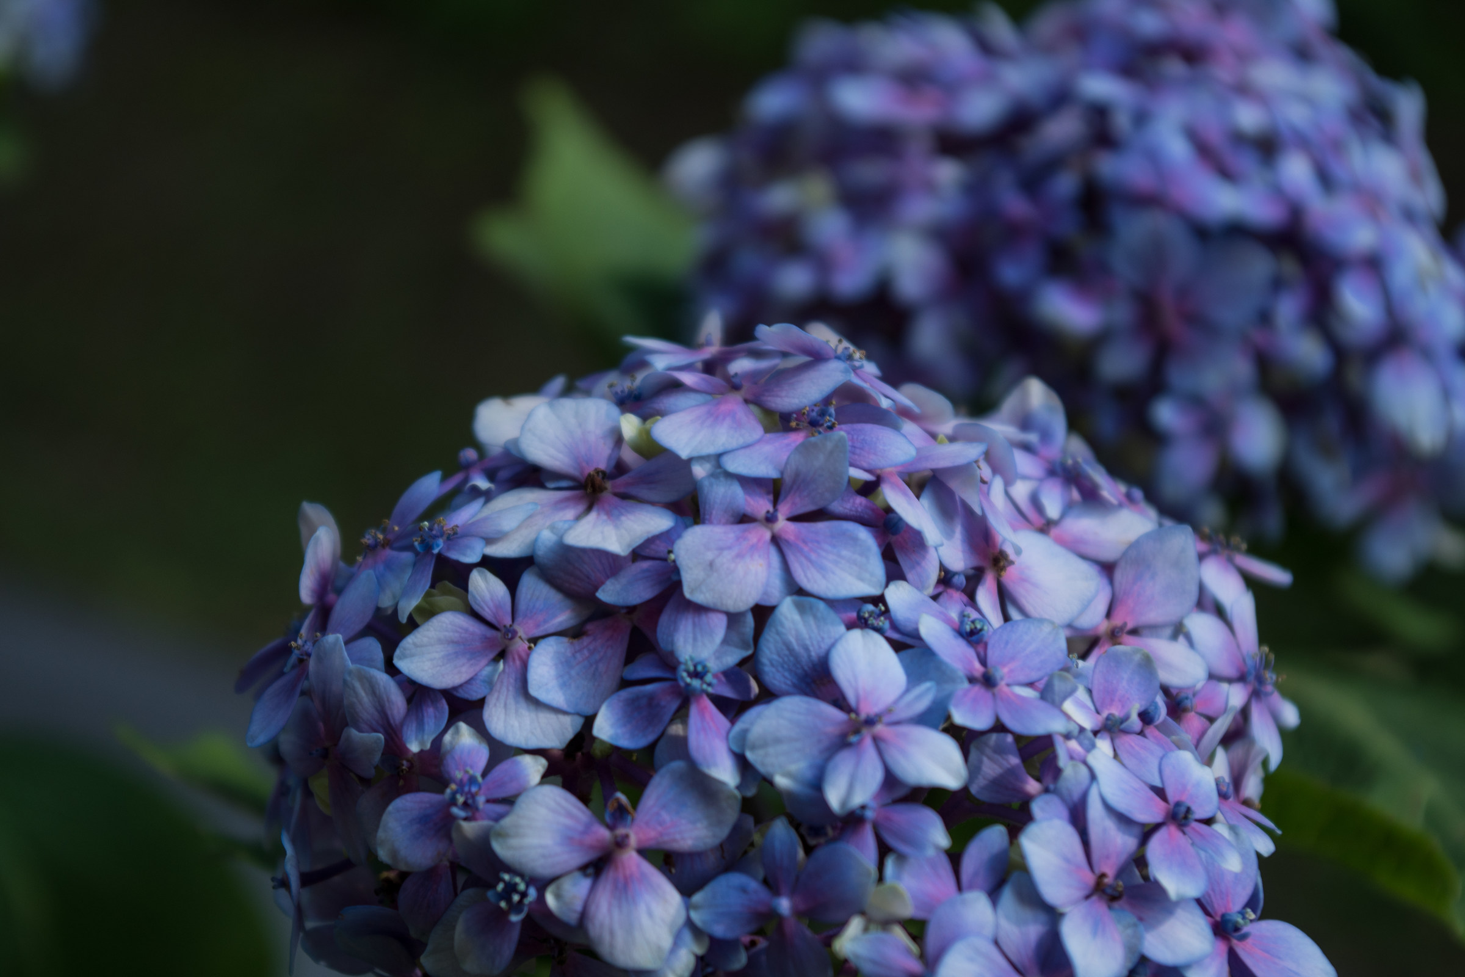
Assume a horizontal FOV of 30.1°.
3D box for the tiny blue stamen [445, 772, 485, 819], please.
[{"bbox_3d":[-0.043,0.050,0.440,0.006,0.007,0.005,11,-3,28],"label":"tiny blue stamen"}]

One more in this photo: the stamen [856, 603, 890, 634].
[{"bbox_3d":[0.022,0.021,0.434,0.005,0.005,0.005,-4,-20,-11],"label":"stamen"}]

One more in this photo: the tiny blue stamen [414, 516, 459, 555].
[{"bbox_3d":[-0.050,0.008,0.462,0.007,0.005,0.005,22,62,46],"label":"tiny blue stamen"}]

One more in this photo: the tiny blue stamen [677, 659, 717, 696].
[{"bbox_3d":[-0.006,0.030,0.428,0.006,0.006,0.005,2,-14,7],"label":"tiny blue stamen"}]

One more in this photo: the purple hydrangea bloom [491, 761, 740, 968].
[{"bbox_3d":[-0.018,0.059,0.430,0.038,0.032,0.015,3,-2,9],"label":"purple hydrangea bloom"}]

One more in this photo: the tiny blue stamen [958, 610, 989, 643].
[{"bbox_3d":[0.039,0.022,0.439,0.005,0.004,0.005,-8,65,-20],"label":"tiny blue stamen"}]

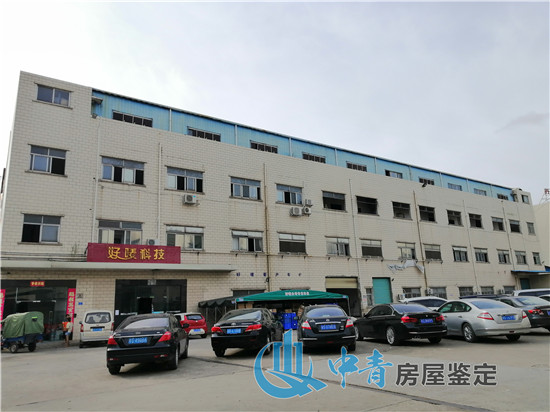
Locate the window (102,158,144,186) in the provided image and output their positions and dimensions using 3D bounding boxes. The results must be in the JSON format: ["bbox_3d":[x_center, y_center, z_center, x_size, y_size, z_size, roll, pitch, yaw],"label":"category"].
[{"bbox_3d":[-10.493,-2.393,28.557,2.782,1.633,0.200,7,-17,-34],"label":"window"}]

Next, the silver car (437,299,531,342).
[{"bbox_3d":[7.715,4.401,16.139,1.795,1.480,4.850,-1,-13,-5],"label":"silver car"}]

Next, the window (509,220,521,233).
[{"bbox_3d":[33.744,2.911,58.049,2.782,1.633,0.200,7,-17,-34],"label":"window"}]

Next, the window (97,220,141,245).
[{"bbox_3d":[-10.304,1.860,27.509,2.782,1.640,0.200,7,-17,-34],"label":"window"}]

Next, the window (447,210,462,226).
[{"bbox_3d":[21.770,1.475,50.066,2.782,1.633,0.200,7,-17,-34],"label":"window"}]

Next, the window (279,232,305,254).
[{"bbox_3d":[1.500,3.276,35.379,2.782,1.640,0.200,7,-17,-34],"label":"window"}]

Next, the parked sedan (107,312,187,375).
[{"bbox_3d":[-3.663,4.026,12.501,1.820,1.470,4.850,-1,-13,-7],"label":"parked sedan"}]

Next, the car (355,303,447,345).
[{"bbox_3d":[4.595,4.526,16.004,1.820,1.450,4.700,1,-14,-14],"label":"car"}]

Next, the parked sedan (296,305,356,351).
[{"bbox_3d":[1.753,4.380,14.951,1.810,1.475,4.850,-3,-14,2],"label":"parked sedan"}]

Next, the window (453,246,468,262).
[{"bbox_3d":[21.129,5.573,47.030,2.776,1.577,0.180,7,-16,-34],"label":"window"}]

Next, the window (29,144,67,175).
[{"bbox_3d":[-13.388,-2.666,24.409,1.818,1.495,0.180,7,-16,-34],"label":"window"}]

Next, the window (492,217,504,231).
[{"bbox_3d":[29.985,2.460,55.543,2.782,1.633,0.200,7,-17,-34],"label":"window"}]

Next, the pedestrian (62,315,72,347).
[{"bbox_3d":[-10.281,6.185,20.478,0.360,1.580,0.480,-10,-16,30],"label":"pedestrian"}]

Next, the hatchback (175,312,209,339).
[{"bbox_3d":[-5.162,6.613,23.023,1.560,1.470,3.550,8,-17,-37],"label":"hatchback"}]

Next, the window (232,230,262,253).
[{"bbox_3d":[-1.990,2.620,30.357,2.559,1.543,0.150,7,-16,-33],"label":"window"}]

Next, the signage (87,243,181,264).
[{"bbox_3d":[-8.257,2.891,24.784,5.491,1.077,0.120,7,-16,-33],"label":"signage"}]

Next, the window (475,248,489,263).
[{"bbox_3d":[24.785,5.985,49.548,2.779,1.577,0.180,7,-16,-34],"label":"window"}]

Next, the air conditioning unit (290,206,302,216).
[{"bbox_3d":[1.716,0.480,33.163,0.860,0.600,0.330,7,-16,-33],"label":"air conditioning unit"}]

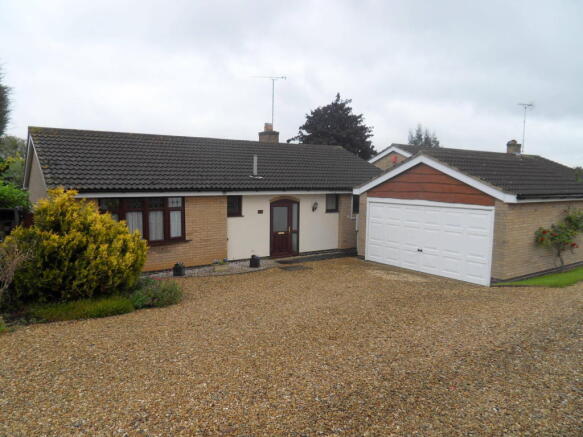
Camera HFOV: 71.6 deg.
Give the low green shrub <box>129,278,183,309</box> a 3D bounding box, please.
[{"bbox_3d":[-2.709,1.419,8.050,1.000,0.480,0.800,-4,7,-36],"label":"low green shrub"}]

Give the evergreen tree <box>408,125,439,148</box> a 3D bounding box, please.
[{"bbox_3d":[15.679,-6.286,48.000,4.200,10.500,4.200,-4,7,-36],"label":"evergreen tree"}]

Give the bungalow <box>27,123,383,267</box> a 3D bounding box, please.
[{"bbox_3d":[-3.027,-1.264,17.888,14.200,4.500,9.500,-4,7,-36],"label":"bungalow"}]

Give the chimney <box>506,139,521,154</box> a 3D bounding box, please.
[{"bbox_3d":[13.490,-4.416,24.500,0.600,0.950,0.650,-4,7,-36],"label":"chimney"}]

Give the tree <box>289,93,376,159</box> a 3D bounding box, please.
[{"bbox_3d":[3.095,-4.732,30.500,6.600,9.700,6.400,-4,7,-36],"label":"tree"}]

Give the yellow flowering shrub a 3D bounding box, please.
[{"bbox_3d":[-4.569,0.508,8.750,2.650,2.400,2.500,-4,7,-36],"label":"yellow flowering shrub"}]

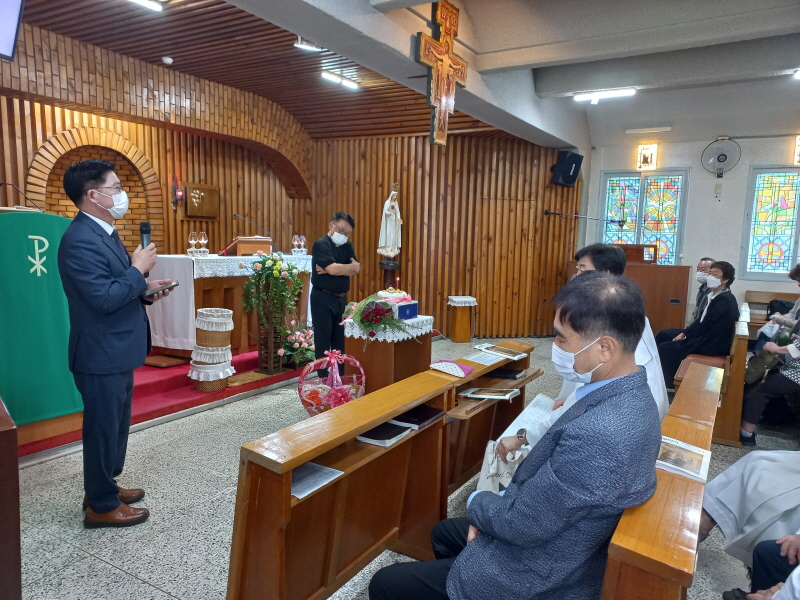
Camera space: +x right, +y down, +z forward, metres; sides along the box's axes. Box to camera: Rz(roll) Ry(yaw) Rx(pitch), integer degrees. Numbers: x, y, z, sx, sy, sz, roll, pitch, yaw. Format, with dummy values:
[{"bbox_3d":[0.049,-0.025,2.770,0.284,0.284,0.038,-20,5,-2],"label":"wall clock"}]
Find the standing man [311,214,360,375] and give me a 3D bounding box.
[{"bbox_3d":[-0.602,-0.016,5.351,0.340,1.570,0.450,9,11,41],"label":"standing man"}]

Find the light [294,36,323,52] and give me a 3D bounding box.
[{"bbox_3d":[-0.781,-2.178,4.935,0.320,0.140,0.100,-5,10,-37],"label":"light"}]

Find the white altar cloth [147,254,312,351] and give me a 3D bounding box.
[{"bbox_3d":[-1.666,0.007,5.827,0.720,0.920,1.558,6,10,32],"label":"white altar cloth"}]

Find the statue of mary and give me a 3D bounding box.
[{"bbox_3d":[-0.134,-1.049,7.724,0.320,0.960,0.270,-1,9,-18],"label":"statue of mary"}]

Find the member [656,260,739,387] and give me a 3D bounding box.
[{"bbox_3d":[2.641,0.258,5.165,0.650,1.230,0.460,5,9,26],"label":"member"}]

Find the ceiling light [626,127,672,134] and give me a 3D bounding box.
[{"bbox_3d":[2.970,-2.026,6.905,0.540,0.060,0.080,6,10,31],"label":"ceiling light"}]

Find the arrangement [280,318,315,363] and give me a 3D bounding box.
[{"bbox_3d":[-0.980,0.413,5.576,0.380,0.460,0.320,-4,10,-35],"label":"arrangement"}]

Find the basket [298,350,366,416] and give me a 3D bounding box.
[{"bbox_3d":[-0.505,0.644,4.338,0.490,0.560,0.380,0,8,-8],"label":"basket"}]

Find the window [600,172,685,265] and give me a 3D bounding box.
[{"bbox_3d":[3.043,-0.996,7.291,0.960,1.240,0.100,6,10,31],"label":"window"}]

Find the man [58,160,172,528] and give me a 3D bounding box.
[{"bbox_3d":[-1.381,0.225,2.866,0.510,1.770,0.470,-1,9,-17],"label":"man"}]

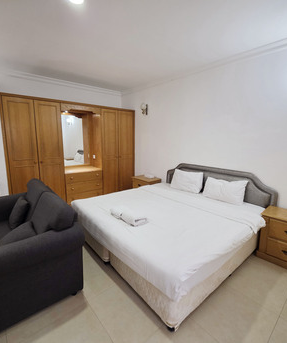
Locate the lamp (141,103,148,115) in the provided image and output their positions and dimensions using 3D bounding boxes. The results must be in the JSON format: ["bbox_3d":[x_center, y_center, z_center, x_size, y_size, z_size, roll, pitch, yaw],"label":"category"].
[{"bbox_3d":[0.034,-1.520,4.197,0.165,0.270,0.110,-8,14,-39],"label":"lamp"}]

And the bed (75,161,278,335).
[{"bbox_3d":[0.406,0.527,2.594,2.064,1.005,2.010,-8,14,-39],"label":"bed"}]

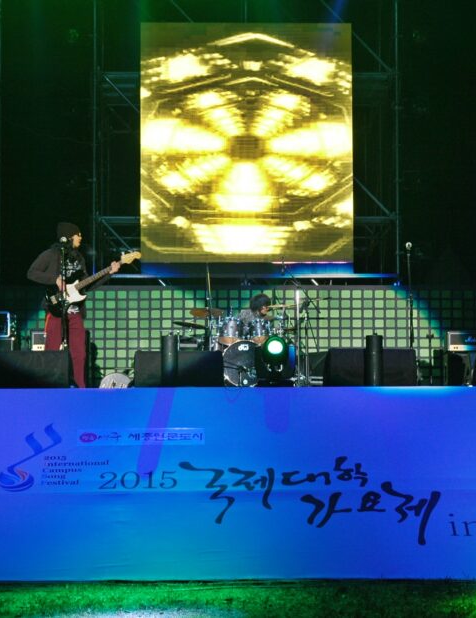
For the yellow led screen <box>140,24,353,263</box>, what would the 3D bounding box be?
[{"bbox_3d":[0.117,-2.156,23.200,2.780,3.130,0.200,0,-3,0],"label":"yellow led screen"}]

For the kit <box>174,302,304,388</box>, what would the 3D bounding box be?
[{"bbox_3d":[-0.006,0.459,21.800,1.650,1.080,1.350,0,-3,0],"label":"kit"}]

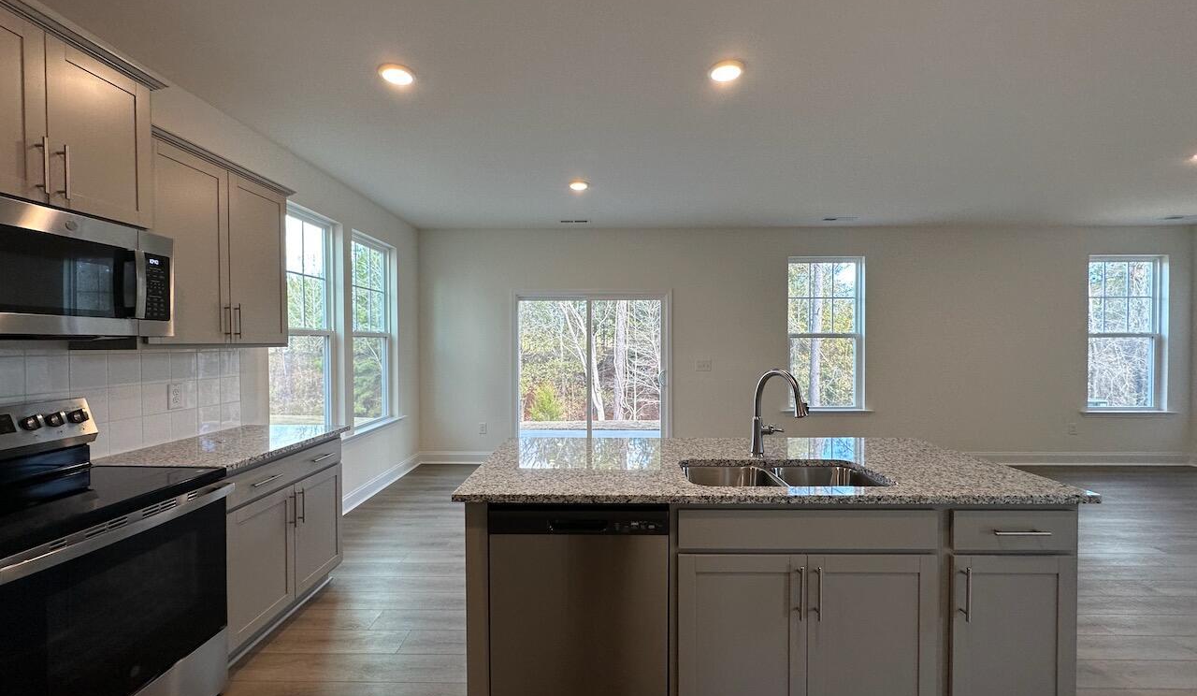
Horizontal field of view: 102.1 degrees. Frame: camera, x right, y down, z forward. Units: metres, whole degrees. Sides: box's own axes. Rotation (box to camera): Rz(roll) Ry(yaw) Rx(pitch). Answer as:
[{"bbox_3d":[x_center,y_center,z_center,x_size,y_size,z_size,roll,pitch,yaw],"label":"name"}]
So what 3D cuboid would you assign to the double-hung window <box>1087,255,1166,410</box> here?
[{"bbox_3d":[5.982,-0.168,5.521,0.895,1.760,0.110,0,1,1],"label":"double-hung window"}]

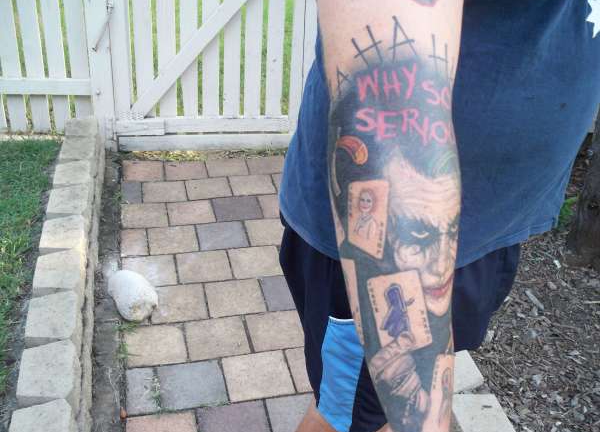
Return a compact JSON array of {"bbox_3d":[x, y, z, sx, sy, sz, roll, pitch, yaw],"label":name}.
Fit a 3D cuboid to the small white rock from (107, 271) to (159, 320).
[{"bbox_3d":[-0.553,0.262,2.118,0.140,0.105,0.235,-15,34,-30],"label":"small white rock"}]

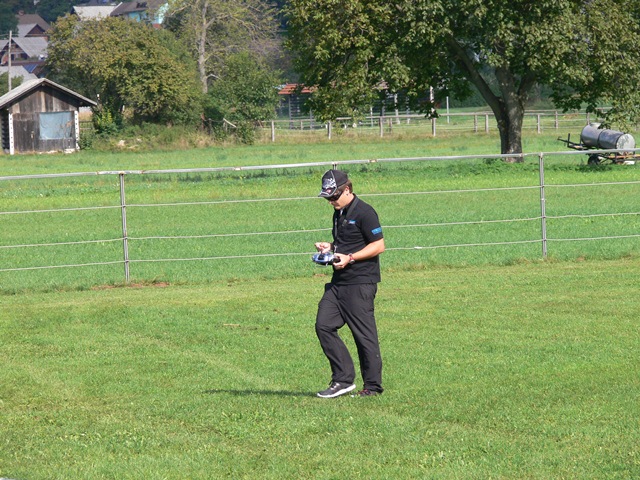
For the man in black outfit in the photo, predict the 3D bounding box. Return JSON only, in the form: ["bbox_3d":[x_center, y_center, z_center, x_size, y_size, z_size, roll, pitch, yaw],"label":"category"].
[{"bbox_3d":[0.228,0.336,38.800,0.500,1.740,0.520,-4,2,-30],"label":"man in black outfit"}]

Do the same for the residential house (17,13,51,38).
[{"bbox_3d":[-56.772,-41.262,1000.000,10.000,9.000,10.000,-3,2,-24],"label":"residential house"}]

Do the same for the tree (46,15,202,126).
[{"bbox_3d":[-11.079,-9.266,285.000,8.800,7.000,8.200,-3,2,0],"label":"tree"}]

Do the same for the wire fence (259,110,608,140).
[{"bbox_3d":[5.879,-6.234,275.000,18.700,1.200,0.150,-3,2,0],"label":"wire fence"}]

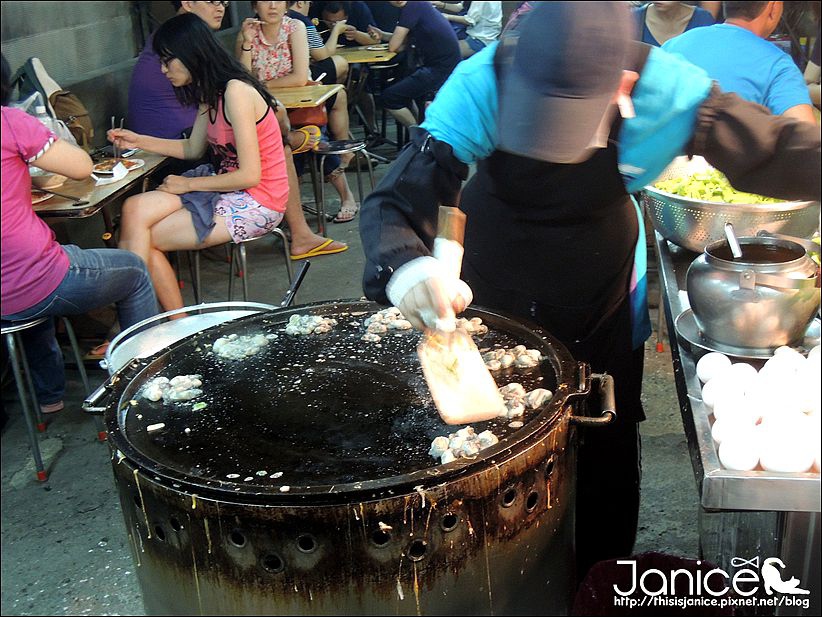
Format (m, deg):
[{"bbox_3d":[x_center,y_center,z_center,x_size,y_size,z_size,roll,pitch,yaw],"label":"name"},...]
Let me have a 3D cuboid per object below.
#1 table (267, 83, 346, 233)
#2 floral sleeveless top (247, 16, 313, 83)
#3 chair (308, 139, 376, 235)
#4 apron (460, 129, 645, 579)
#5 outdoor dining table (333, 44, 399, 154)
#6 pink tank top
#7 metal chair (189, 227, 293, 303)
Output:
[{"bbox_3d":[-0.742,-0.742,5.435,0.780,0.640,0.640,-2,20,10],"label":"table"},{"bbox_3d":[-0.688,-1.326,5.659,0.360,0.450,0.240,-6,20,-1],"label":"floral sleeveless top"},{"bbox_3d":[-0.339,-0.574,5.135,0.310,0.460,0.310,-5,20,2],"label":"chair"},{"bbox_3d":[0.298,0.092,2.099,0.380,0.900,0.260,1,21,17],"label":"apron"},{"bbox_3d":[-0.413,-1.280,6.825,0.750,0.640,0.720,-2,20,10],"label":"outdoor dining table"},{"bbox_3d":[-0.552,-0.517,3.601,0.250,0.460,0.340,-11,21,-15],"label":"pink tank top"},{"bbox_3d":[-0.600,-0.079,3.847,0.310,0.460,0.310,-11,21,-15],"label":"metal chair"}]

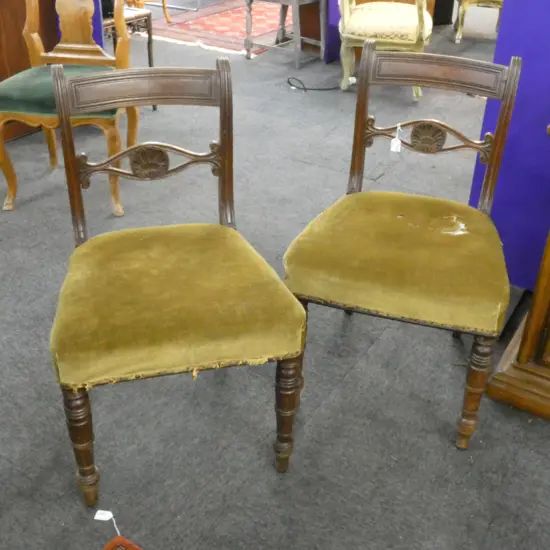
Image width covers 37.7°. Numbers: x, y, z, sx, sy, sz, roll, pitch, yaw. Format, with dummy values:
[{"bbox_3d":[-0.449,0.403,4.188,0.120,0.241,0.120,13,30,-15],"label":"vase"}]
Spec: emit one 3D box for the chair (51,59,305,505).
[{"bbox_3d":[-0.248,0.001,1.822,0.510,0.845,0.535,-6,31,-15],"label":"chair"}]

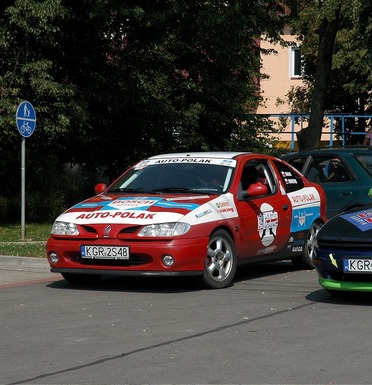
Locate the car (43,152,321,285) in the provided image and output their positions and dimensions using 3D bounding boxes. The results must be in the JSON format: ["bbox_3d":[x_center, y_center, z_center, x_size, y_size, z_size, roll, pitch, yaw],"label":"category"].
[{"bbox_3d":[0.118,0.237,17.529,1.720,1.340,3.940,0,1,26],"label":"car"}]

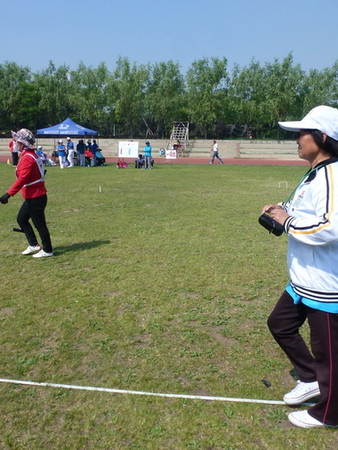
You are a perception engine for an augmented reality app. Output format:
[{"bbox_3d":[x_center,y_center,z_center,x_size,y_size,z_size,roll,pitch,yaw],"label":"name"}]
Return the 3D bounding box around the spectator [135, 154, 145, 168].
[{"bbox_3d":[-1.734,-3.850,25.313,0.550,0.843,0.600,0,11,-3],"label":"spectator"}]

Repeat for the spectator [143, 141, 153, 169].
[{"bbox_3d":[-1.225,-4.168,24.940,0.520,1.645,0.360,2,11,6],"label":"spectator"}]

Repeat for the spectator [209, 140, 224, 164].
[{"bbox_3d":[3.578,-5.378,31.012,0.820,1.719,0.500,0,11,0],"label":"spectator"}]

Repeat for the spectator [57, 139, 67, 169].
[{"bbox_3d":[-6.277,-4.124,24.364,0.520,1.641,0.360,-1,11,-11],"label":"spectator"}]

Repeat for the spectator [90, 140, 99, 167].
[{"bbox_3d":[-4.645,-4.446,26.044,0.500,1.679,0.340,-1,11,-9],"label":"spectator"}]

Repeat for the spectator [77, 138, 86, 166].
[{"bbox_3d":[-5.591,-4.572,26.574,0.500,1.656,0.340,1,11,0],"label":"spectator"}]

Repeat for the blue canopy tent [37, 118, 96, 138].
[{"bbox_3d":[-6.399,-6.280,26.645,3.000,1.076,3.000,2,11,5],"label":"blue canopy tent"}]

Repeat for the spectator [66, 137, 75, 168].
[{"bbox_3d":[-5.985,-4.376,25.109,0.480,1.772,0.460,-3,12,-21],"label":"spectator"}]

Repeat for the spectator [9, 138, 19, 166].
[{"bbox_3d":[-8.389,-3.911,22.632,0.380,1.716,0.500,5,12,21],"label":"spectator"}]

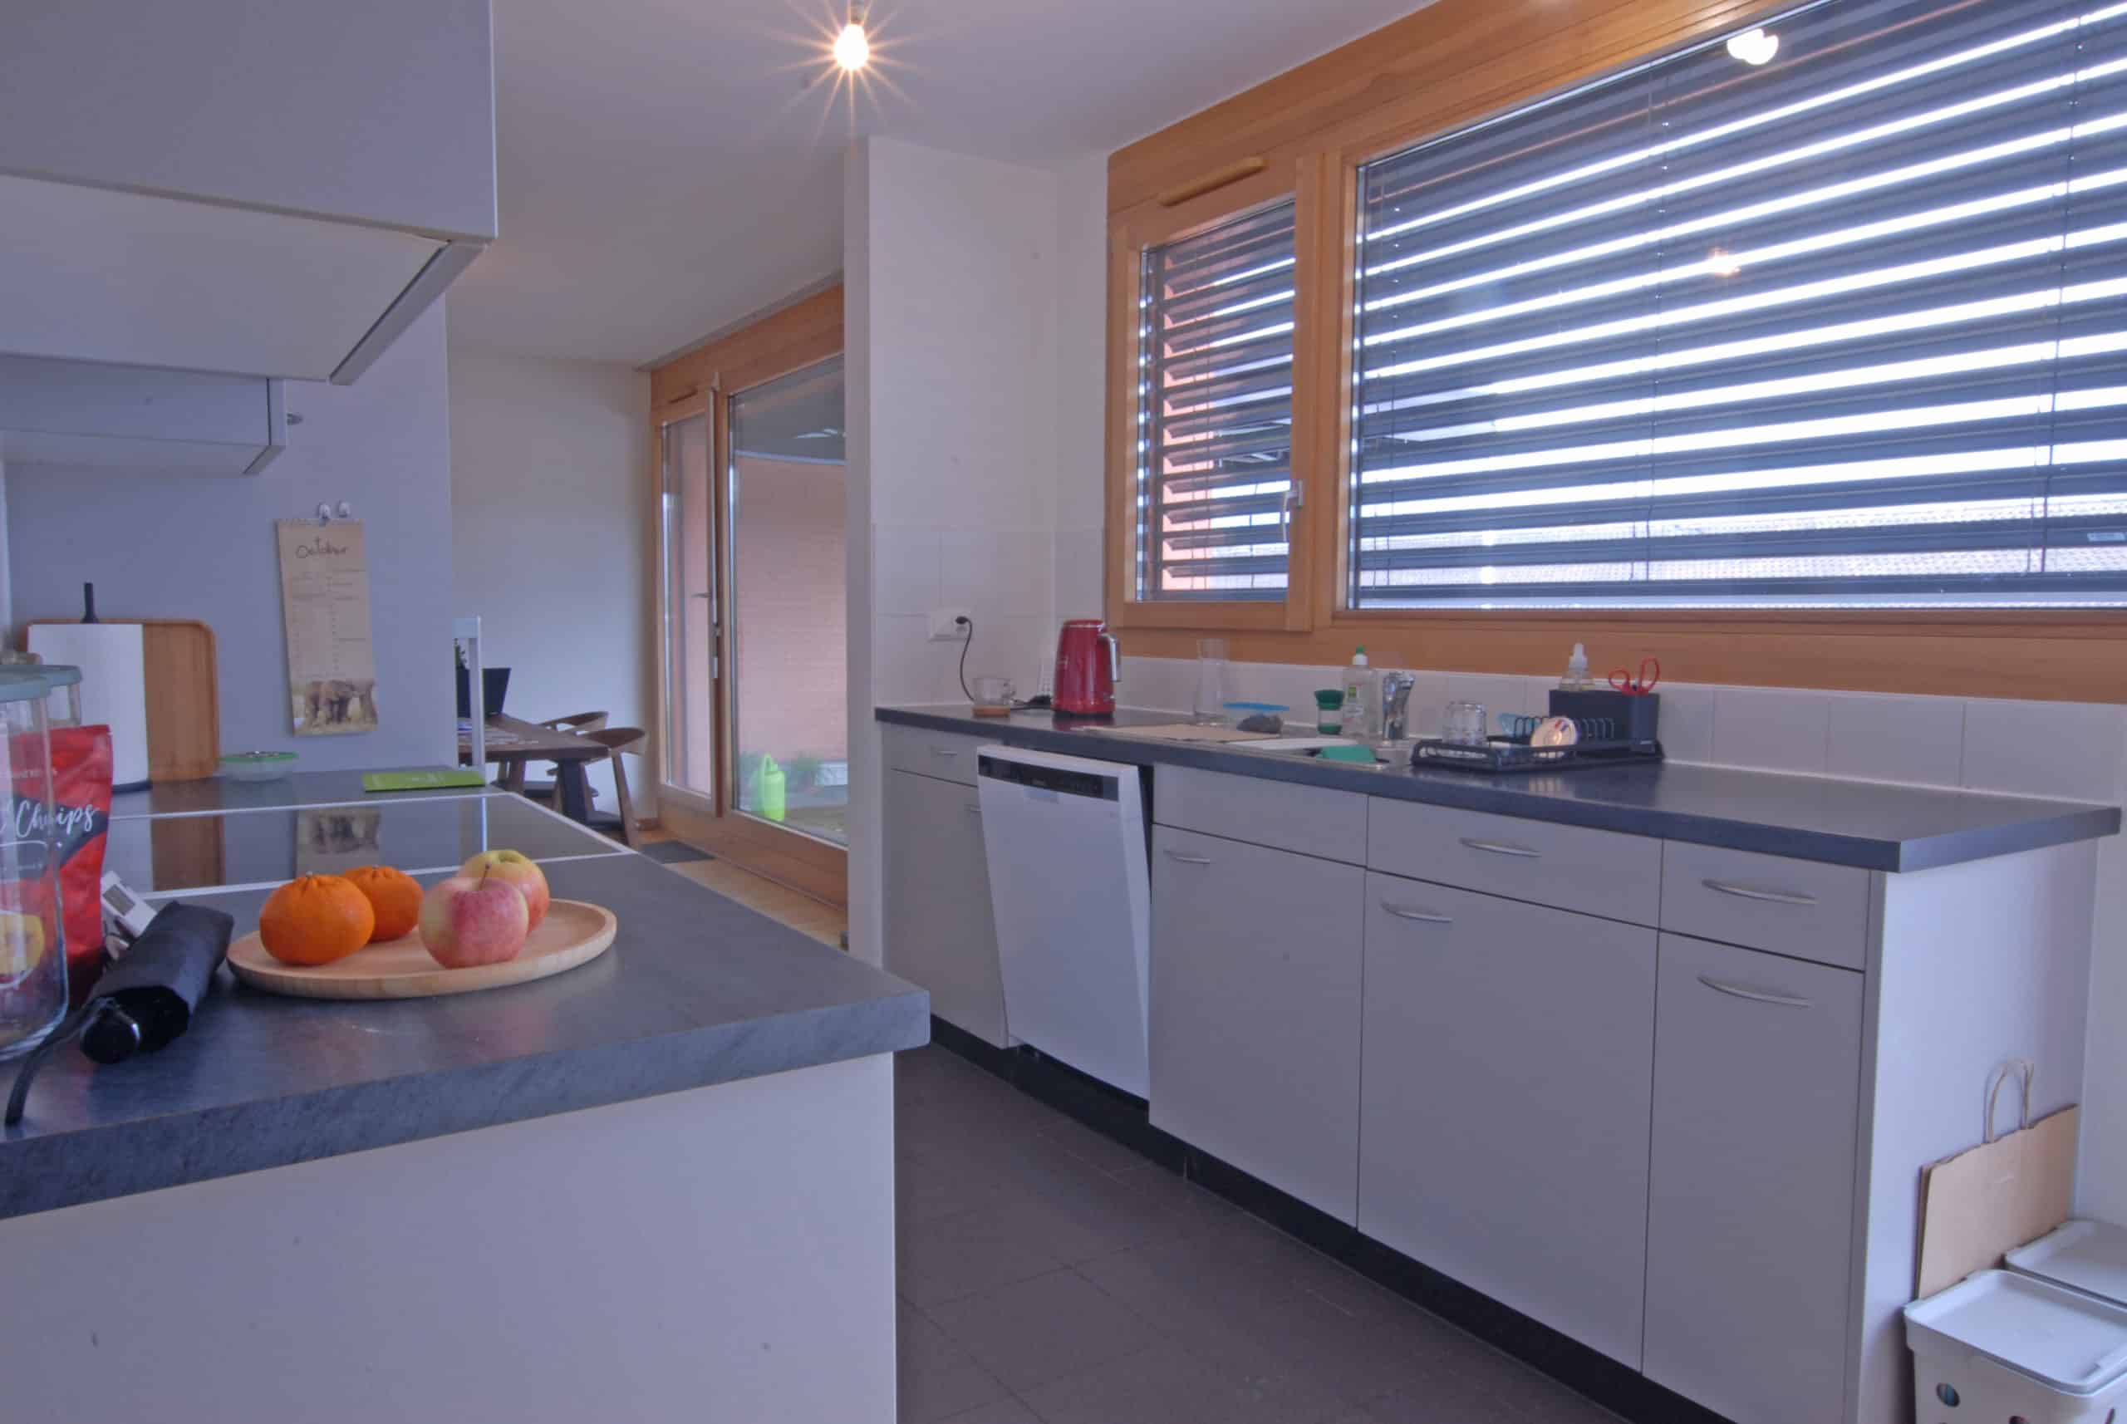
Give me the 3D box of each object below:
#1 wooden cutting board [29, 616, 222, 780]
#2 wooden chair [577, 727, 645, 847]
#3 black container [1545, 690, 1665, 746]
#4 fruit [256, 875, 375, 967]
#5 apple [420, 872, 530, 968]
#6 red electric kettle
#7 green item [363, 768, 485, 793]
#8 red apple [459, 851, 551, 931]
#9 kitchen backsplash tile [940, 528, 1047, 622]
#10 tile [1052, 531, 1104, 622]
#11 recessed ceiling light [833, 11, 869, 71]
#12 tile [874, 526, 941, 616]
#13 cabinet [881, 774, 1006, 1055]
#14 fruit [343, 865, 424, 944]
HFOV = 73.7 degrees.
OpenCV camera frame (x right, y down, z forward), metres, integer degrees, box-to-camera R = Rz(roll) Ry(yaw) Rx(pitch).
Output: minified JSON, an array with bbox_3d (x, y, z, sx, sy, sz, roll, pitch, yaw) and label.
[{"bbox_3d":[-1.405,-0.016,2.122,0.245,0.247,0.026,-2,0,-34],"label":"wooden cutting board"},{"bbox_3d":[-1.712,0.442,5.003,0.520,0.740,0.540,-2,5,-33],"label":"wooden chair"},{"bbox_3d":[0.981,0.015,2.581,0.085,0.105,0.175,-2,5,-33],"label":"black container"},{"bbox_3d":[-0.543,0.152,1.035,0.073,0.064,0.073,-2,5,-33],"label":"fruit"},{"bbox_3d":[-0.424,0.151,1.024,0.072,0.069,0.072,-2,5,-33],"label":"apple"},{"bbox_3d":[0.066,-0.116,3.701,0.210,0.248,0.162,4,5,43],"label":"red electric kettle"},{"bbox_3d":[-0.997,0.106,2.203,0.165,0.008,0.207,-2,5,-29],"label":"green item"},{"bbox_3d":[-0.441,0.142,1.121,0.071,0.068,0.071,-2,5,-33],"label":"red apple"},{"bbox_3d":[-0.192,-0.400,4.126,0.373,0.245,0.010,-2,5,-33],"label":"kitchen backsplash tile"},{"bbox_3d":[0.049,-0.401,4.130,0.010,0.255,0.260,-2,5,-33],"label":"tile"},{"bbox_3d":[-0.363,-1.153,2.440,0.060,0.105,0.060,0,4,0],"label":"recessed ceiling light"},{"bbox_3d":[-0.437,-0.388,3.965,0.207,0.238,0.010,-2,5,-33],"label":"tile"},{"bbox_3d":[-0.073,0.475,3.802,0.570,0.626,0.623,-2,5,-33],"label":"cabinet"},{"bbox_3d":[-0.534,0.150,1.104,0.064,0.058,0.064,-2,5,-33],"label":"fruit"}]

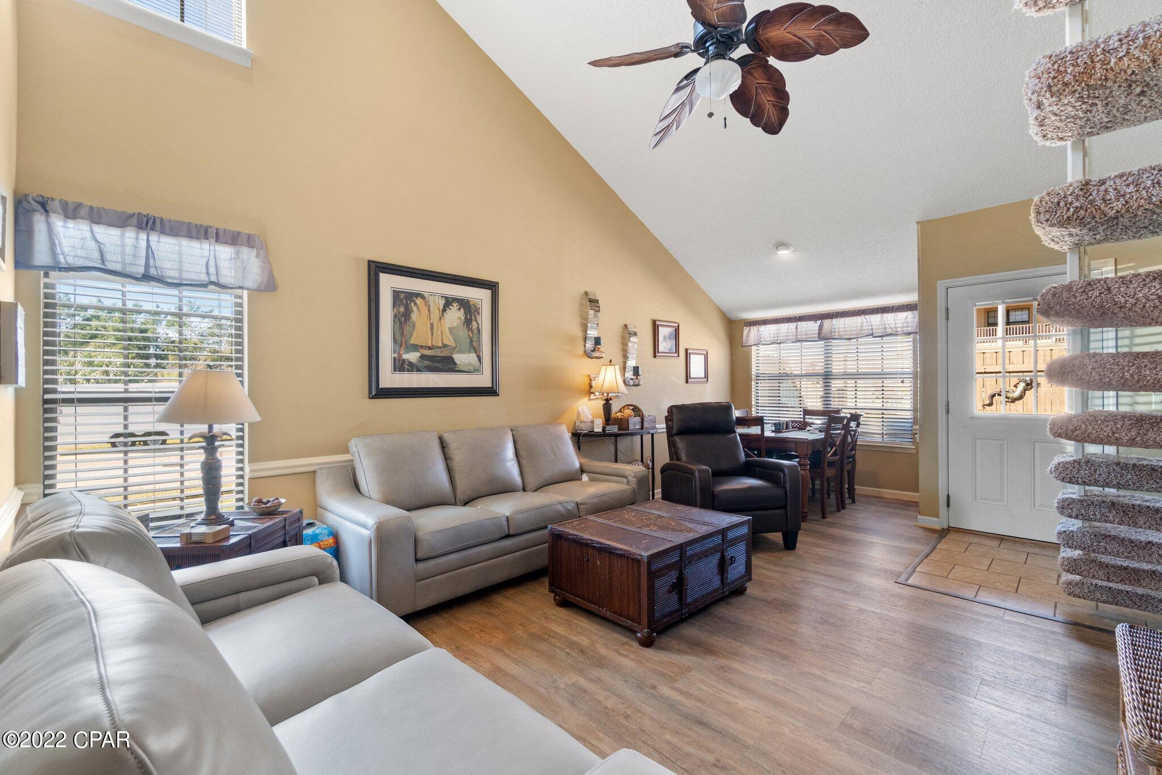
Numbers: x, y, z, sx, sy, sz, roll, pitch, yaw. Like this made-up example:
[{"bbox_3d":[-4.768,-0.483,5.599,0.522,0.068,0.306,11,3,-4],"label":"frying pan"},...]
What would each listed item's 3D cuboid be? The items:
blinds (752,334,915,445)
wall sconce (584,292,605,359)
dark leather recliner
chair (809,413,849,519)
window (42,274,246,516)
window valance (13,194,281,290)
[{"bbox_3d":[2.883,-0.064,5.725,0.060,1.330,1.760,0,0,-44],"label":"blinds"},{"bbox_3d":[0.139,-0.617,4.732,0.145,0.630,0.120,0,0,-43],"label":"wall sconce"},{"bbox_3d":[1.161,0.675,3.966,0.830,1.090,0.890,0,0,-10],"label":"dark leather recliner"},{"bbox_3d":[2.226,0.715,4.641,0.450,0.955,0.520,0,0,-44],"label":"chair"},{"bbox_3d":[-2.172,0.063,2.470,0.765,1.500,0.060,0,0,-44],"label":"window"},{"bbox_3d":[-2.096,-0.672,2.429,0.960,0.330,0.100,0,0,-44],"label":"window valance"}]

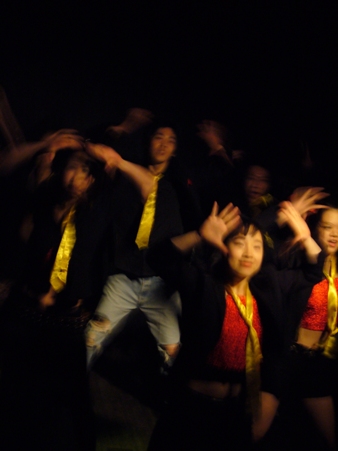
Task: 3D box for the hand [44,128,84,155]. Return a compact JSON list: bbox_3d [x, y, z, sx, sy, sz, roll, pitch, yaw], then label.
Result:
[{"bbox_3d":[-0.504,-0.405,4.400,0.180,0.110,0.080,-3,24,-6],"label":"hand"}]

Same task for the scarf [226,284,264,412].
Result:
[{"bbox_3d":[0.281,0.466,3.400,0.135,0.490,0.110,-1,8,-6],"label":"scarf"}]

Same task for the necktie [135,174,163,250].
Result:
[{"bbox_3d":[-0.102,-0.068,4.750,0.090,0.390,0.050,12,6,-1],"label":"necktie"}]

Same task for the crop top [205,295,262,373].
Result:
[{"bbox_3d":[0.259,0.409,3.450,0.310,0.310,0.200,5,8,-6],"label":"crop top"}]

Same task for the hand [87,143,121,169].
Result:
[{"bbox_3d":[-0.325,-0.348,4.600,0.185,0.100,0.080,29,15,-6],"label":"hand"}]

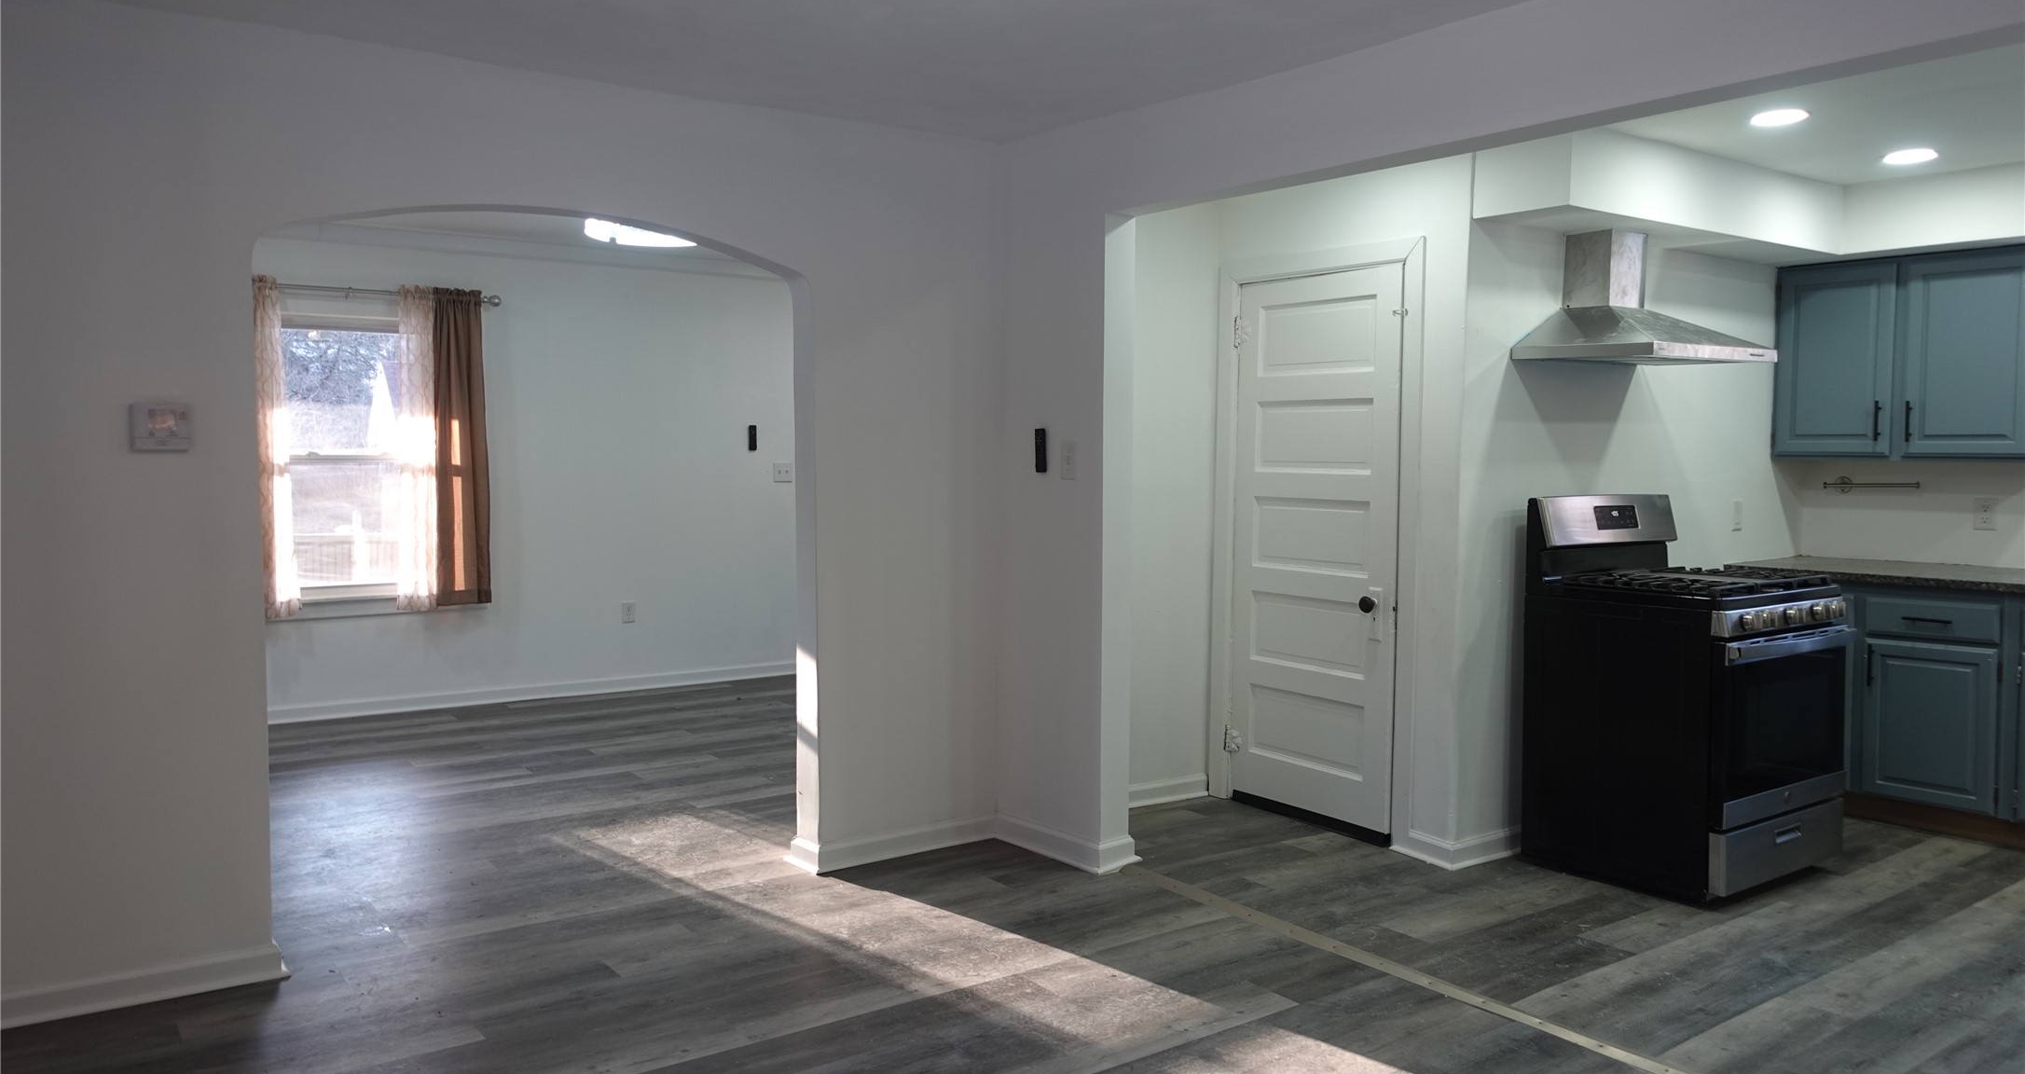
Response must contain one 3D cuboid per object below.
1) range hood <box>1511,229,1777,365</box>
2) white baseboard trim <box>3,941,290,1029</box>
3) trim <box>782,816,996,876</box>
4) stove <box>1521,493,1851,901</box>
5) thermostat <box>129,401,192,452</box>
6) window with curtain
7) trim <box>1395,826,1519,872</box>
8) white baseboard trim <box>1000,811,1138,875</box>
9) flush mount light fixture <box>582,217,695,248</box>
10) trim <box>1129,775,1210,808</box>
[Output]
[{"bbox_3d":[2.098,-0.796,4.457,0.765,0.440,0.481,-3,5,-36],"label":"range hood"},{"bbox_3d":[-2.178,1.099,3.282,0.745,0.090,0.040,-2,5,-33],"label":"white baseboard trim"},{"bbox_3d":[-0.402,1.017,4.595,0.715,0.090,0.205,-3,5,-36],"label":"trim"},{"bbox_3d":[2.230,0.482,4.439,0.757,1.203,0.725,-3,5,-36],"label":"stove"},{"bbox_3d":[-2.051,-0.265,3.259,0.128,0.114,0.035,-3,5,-36],"label":"thermostat"},{"bbox_3d":[-3.187,-0.422,6.618,1.220,1.640,0.130,-3,5,-36],"label":"window with curtain"},{"bbox_3d":[1.497,1.026,4.596,0.330,0.090,0.280,-3,5,-36],"label":"trim"},{"bbox_3d":[0.198,1.020,4.589,0.242,0.090,0.515,-3,5,-36],"label":"white baseboard trim"},{"bbox_3d":[-1.523,-1.340,5.683,0.500,0.165,0.500,-3,5,-36],"label":"flush mount light fixture"},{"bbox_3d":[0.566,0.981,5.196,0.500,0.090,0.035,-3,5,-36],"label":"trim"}]

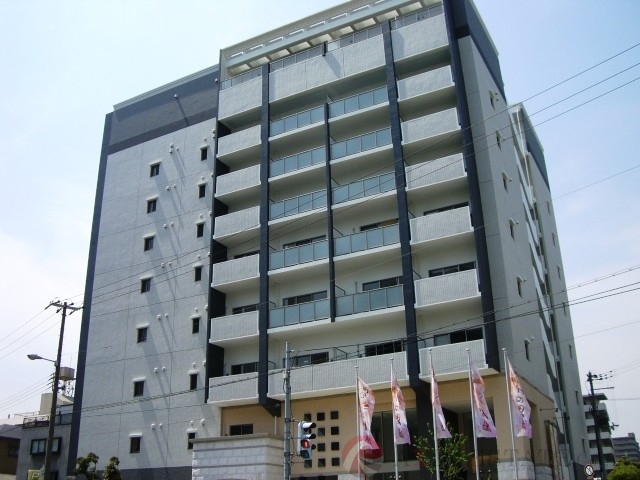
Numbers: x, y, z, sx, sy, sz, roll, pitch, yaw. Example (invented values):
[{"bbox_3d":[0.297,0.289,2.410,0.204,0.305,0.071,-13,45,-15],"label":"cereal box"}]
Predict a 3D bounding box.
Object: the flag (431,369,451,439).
[{"bbox_3d":[3.804,5.129,22.000,0.550,2.150,0.200,1,-21,-7],"label":"flag"}]

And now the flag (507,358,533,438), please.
[{"bbox_3d":[5.665,4.512,20.000,0.620,2.225,0.200,-9,-22,19],"label":"flag"}]

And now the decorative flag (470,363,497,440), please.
[{"bbox_3d":[5.042,4.950,21.600,0.650,2.300,0.200,1,-21,-7],"label":"decorative flag"}]

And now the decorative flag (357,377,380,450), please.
[{"bbox_3d":[1.606,5.630,22.800,0.650,2.300,0.200,1,-21,-7],"label":"decorative flag"}]

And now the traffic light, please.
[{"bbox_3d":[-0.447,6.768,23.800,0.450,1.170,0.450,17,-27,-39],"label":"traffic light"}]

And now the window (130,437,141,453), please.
[{"bbox_3d":[-9.652,10.751,36.782,0.729,0.801,0.100,-13,-24,27],"label":"window"}]

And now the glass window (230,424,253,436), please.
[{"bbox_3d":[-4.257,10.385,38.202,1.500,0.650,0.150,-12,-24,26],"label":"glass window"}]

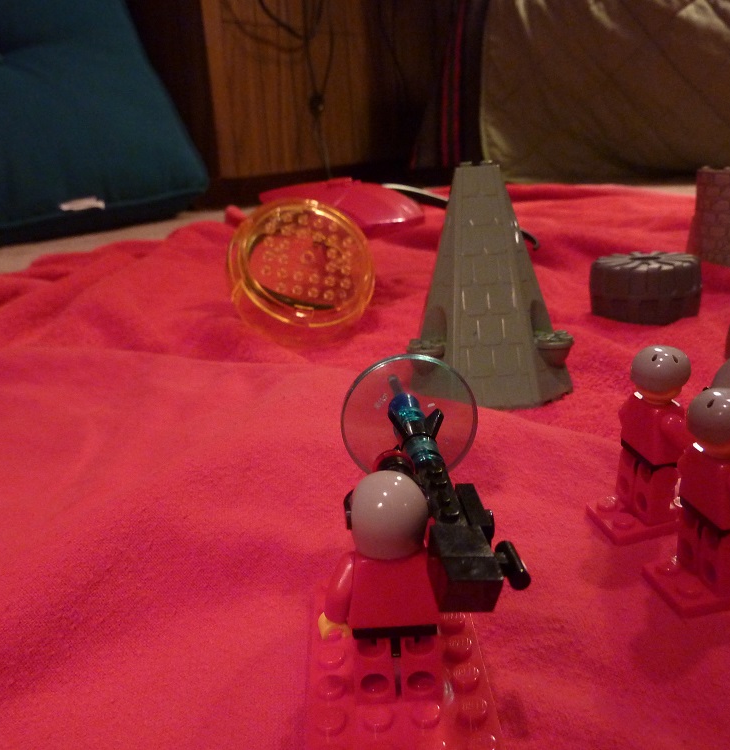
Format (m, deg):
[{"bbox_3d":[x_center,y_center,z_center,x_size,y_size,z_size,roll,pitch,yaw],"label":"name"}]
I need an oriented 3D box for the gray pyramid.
[{"bbox_3d":[0.046,-0.036,0.278,0.064,0.088,0.048,-3,17,9],"label":"gray pyramid"}]

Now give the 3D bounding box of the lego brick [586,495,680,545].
[{"bbox_3d":[0.075,0.035,0.184,0.032,0.005,0.016,-8,19,-8],"label":"lego brick"}]

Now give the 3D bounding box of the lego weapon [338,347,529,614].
[{"bbox_3d":[0.014,0.018,0.189,0.039,0.039,0.126,-6,16,-2],"label":"lego weapon"}]

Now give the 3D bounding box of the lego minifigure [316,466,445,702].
[{"bbox_3d":[0.003,0.035,0.125,0.025,0.042,0.018,-5,18,0],"label":"lego minifigure"}]

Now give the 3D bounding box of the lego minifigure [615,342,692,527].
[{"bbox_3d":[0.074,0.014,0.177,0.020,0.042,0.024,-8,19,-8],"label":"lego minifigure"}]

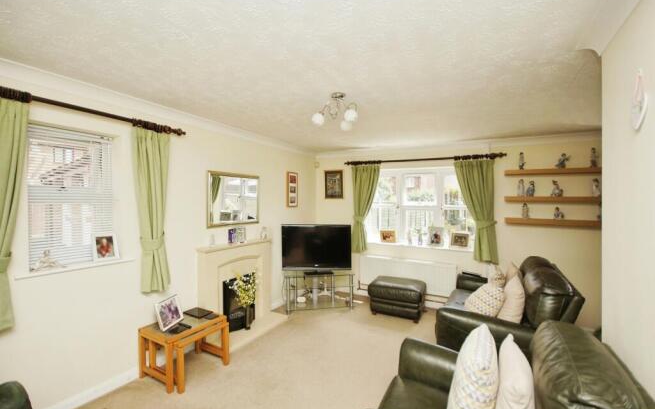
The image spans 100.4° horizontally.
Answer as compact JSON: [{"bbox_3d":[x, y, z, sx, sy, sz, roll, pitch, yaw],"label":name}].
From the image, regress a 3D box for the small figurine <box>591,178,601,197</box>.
[{"bbox_3d":[2.912,-0.176,2.958,0.088,0.200,0.090,1,1,27],"label":"small figurine"}]

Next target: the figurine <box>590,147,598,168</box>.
[{"bbox_3d":[2.906,-0.502,2.961,0.083,0.233,0.080,1,1,27],"label":"figurine"}]

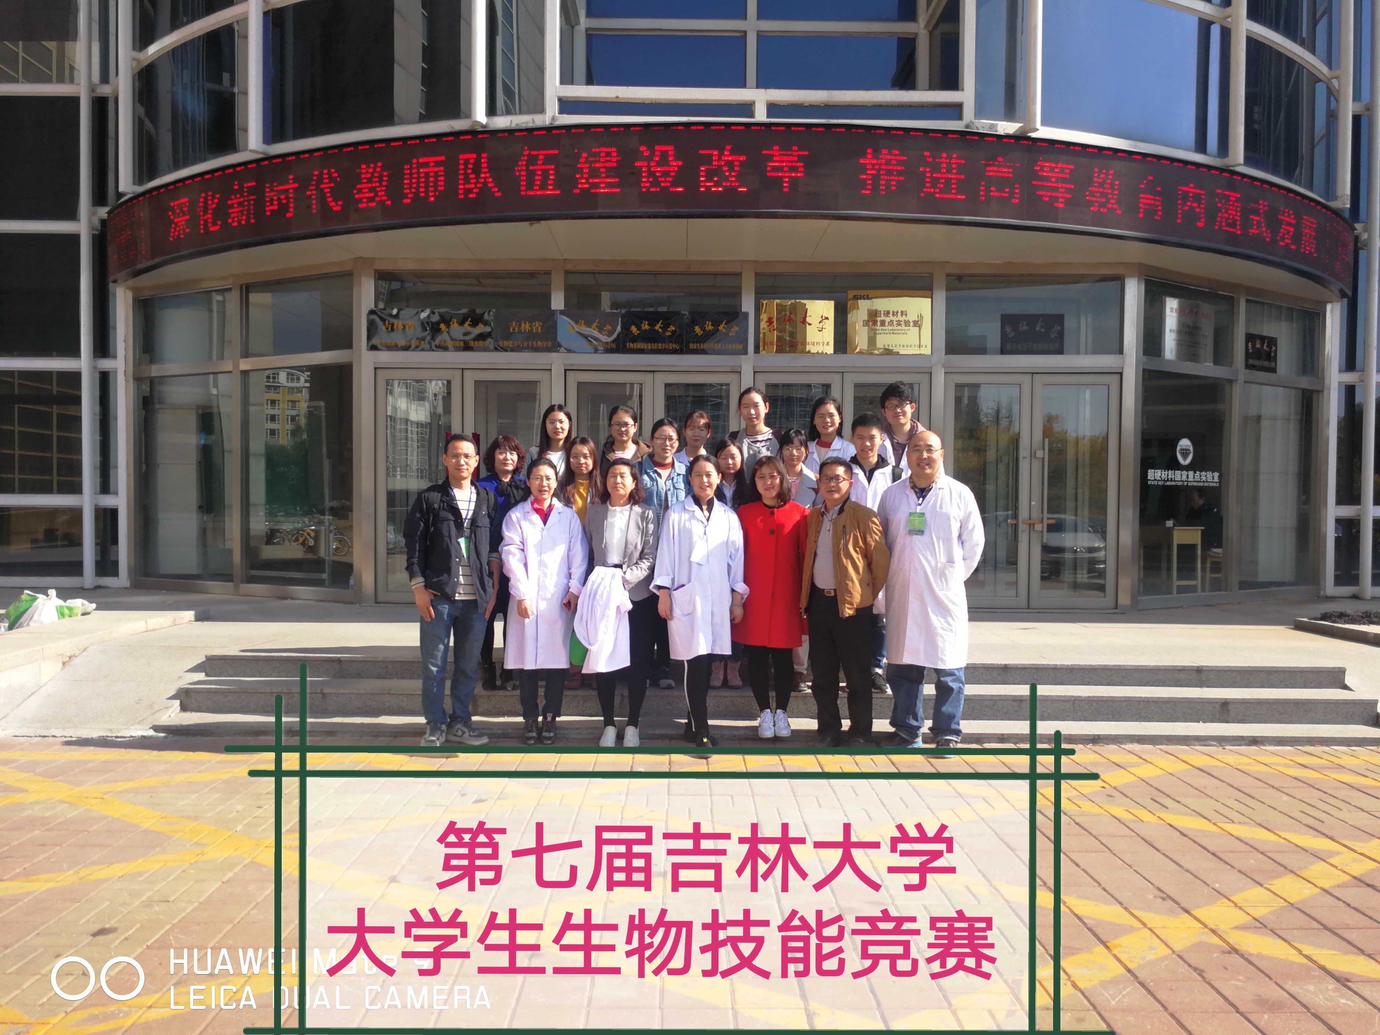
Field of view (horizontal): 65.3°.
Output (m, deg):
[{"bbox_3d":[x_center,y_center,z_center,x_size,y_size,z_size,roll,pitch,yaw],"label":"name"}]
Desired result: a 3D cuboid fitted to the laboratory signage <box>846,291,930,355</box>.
[{"bbox_3d":[1.889,-1.838,10.168,0.790,0.600,0.030,0,1,0],"label":"laboratory signage"}]

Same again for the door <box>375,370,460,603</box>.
[{"bbox_3d":[-2.582,-0.303,10.257,0.815,2.240,0.060,0,1,0],"label":"door"}]

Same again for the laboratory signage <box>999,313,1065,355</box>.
[{"bbox_3d":[3.258,-1.742,10.230,0.600,0.395,0.030,0,1,0],"label":"laboratory signage"}]

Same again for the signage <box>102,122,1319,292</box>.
[{"bbox_3d":[0.537,-2.815,10.138,13.441,0.772,3.103,0,1,0],"label":"signage"}]

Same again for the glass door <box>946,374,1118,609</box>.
[{"bbox_3d":[3.255,-0.252,10.257,1.645,2.240,0.060,0,1,0],"label":"glass door"}]

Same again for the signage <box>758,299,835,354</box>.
[{"bbox_3d":[1.016,-1.798,10.169,0.700,0.505,0.030,0,1,0],"label":"signage"}]

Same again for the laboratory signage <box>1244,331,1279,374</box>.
[{"bbox_3d":[6.014,-1.725,11.329,0.600,0.395,0.030,-1,2,-32],"label":"laboratory signage"}]

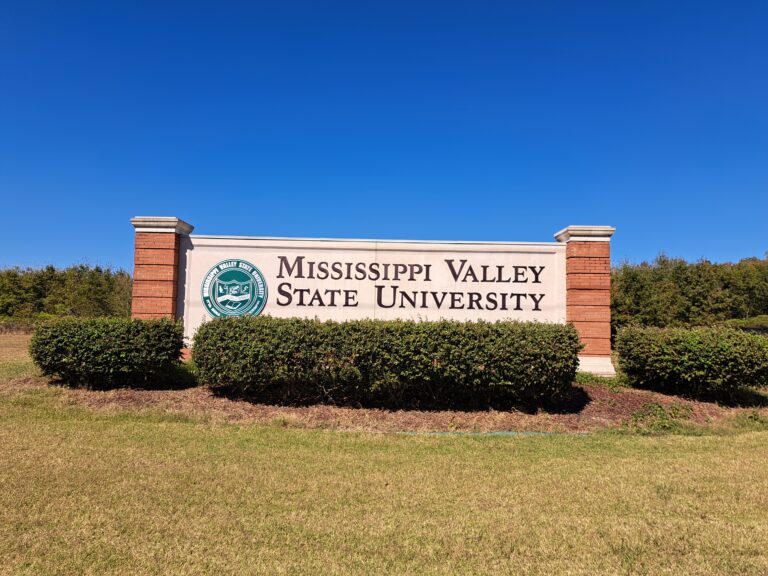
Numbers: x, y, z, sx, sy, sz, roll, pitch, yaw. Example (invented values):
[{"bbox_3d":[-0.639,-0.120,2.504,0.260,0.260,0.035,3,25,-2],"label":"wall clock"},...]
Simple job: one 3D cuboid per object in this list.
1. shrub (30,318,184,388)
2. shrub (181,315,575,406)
[{"bbox_3d":[-5.550,1.274,10.684,2.650,1.340,1.300,1,-4,0],"label":"shrub"},{"bbox_3d":[0.025,1.343,9.834,6.900,1.480,1.300,1,-4,0],"label":"shrub"}]

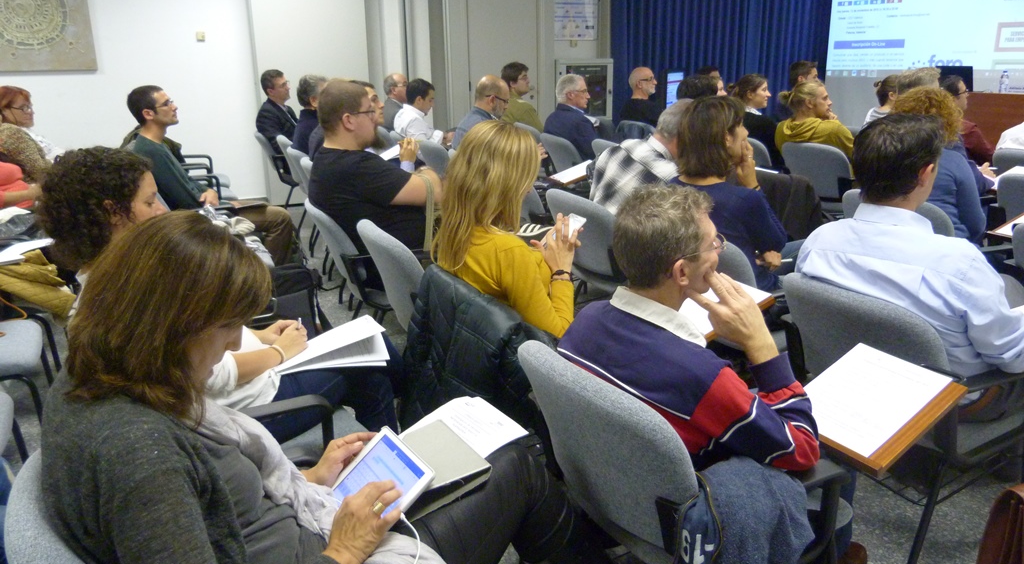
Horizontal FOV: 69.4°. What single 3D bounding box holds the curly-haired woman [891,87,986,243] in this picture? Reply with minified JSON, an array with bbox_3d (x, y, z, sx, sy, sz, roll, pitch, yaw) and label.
[{"bbox_3d":[1.847,-0.198,3.211,0.820,1.240,0.500,-13,21,-34],"label":"curly-haired woman"}]

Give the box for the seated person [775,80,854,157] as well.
[{"bbox_3d":[2.210,-0.761,5.059,0.820,1.220,0.520,-13,21,-34],"label":"seated person"}]

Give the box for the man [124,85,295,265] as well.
[{"bbox_3d":[-1.747,-0.485,4.258,0.880,1.270,0.520,-8,19,-23],"label":"man"}]

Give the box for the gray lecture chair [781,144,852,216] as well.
[{"bbox_3d":[2.181,-0.566,5.072,0.630,0.840,0.600,-14,21,-36],"label":"gray lecture chair"}]

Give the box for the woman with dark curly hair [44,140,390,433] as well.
[{"bbox_3d":[-0.656,0.265,1.783,0.800,1.190,0.500,-8,18,-22],"label":"woman with dark curly hair"}]

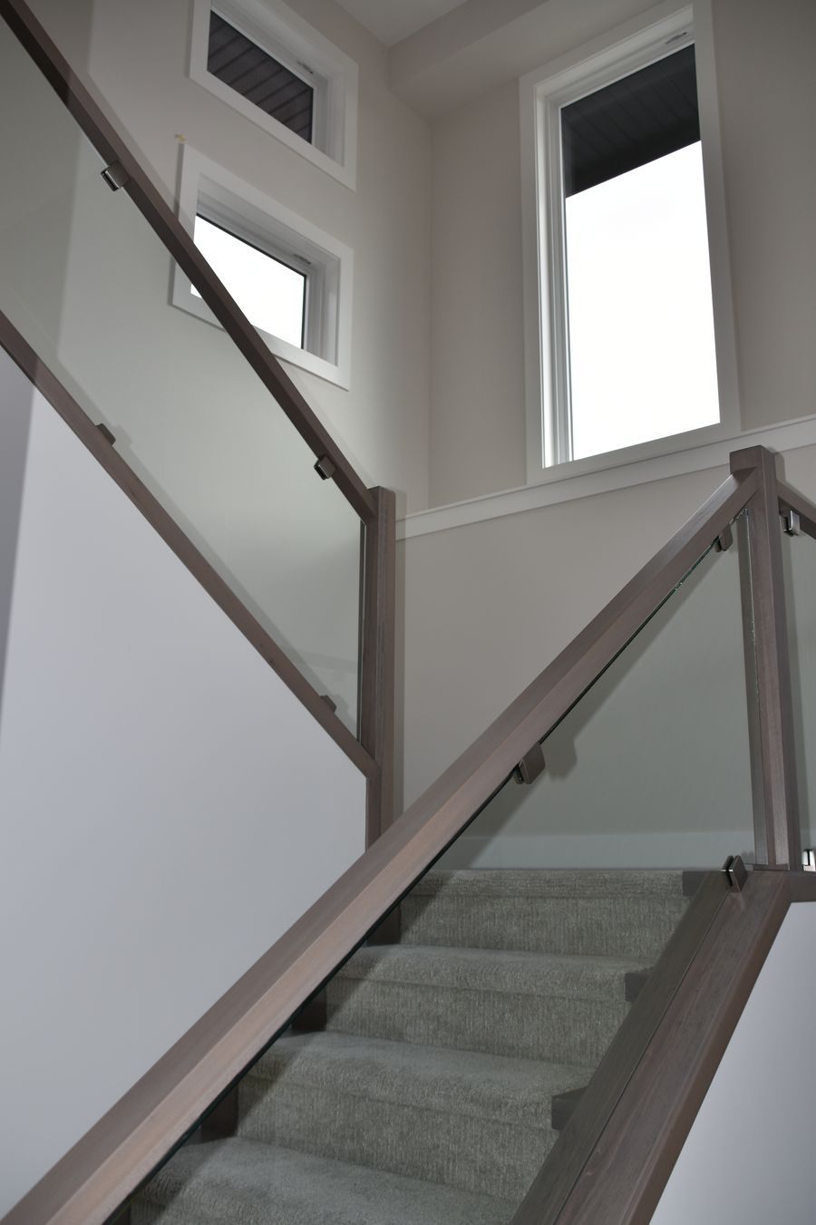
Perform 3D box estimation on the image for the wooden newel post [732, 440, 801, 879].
[{"bbox_3d":[0.857,0.096,2.526,0.081,1.007,0.081,-10,-16,39],"label":"wooden newel post"}]

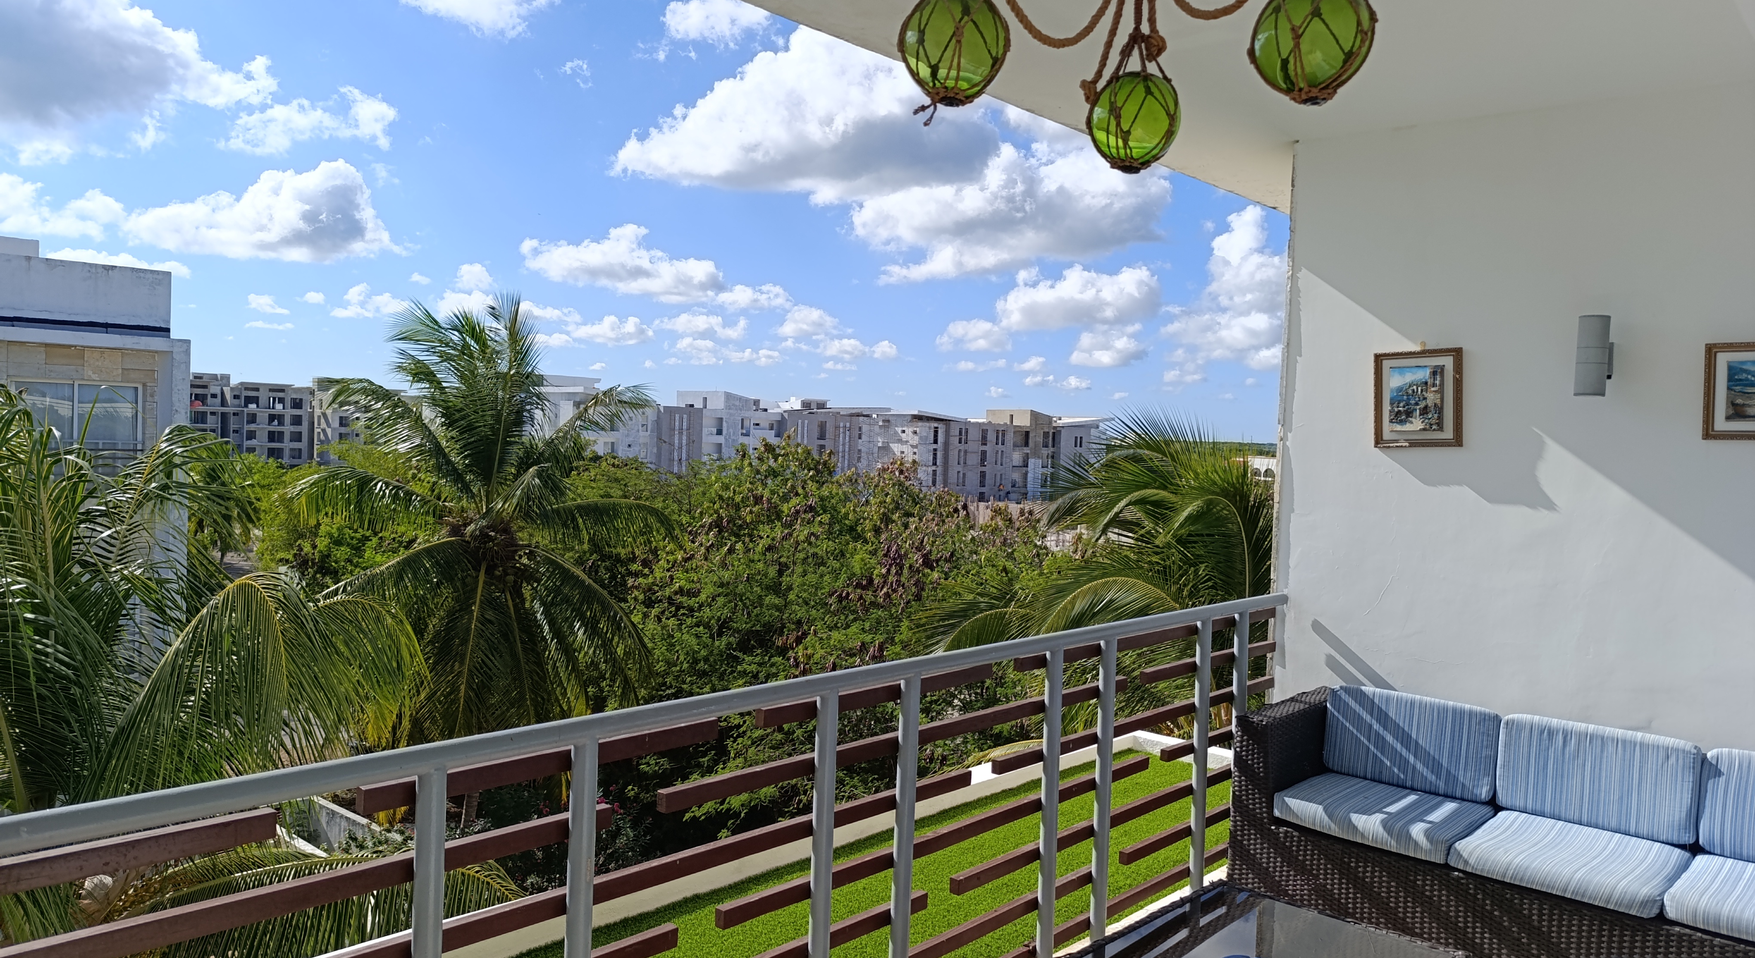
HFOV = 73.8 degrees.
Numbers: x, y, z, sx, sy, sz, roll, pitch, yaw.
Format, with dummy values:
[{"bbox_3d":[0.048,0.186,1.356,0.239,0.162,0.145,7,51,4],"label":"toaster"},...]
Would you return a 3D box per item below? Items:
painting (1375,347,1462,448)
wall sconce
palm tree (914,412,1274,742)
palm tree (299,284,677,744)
[{"bbox_3d":[1.865,-0.273,4.022,0.289,0.333,0.030,0,0,43],"label":"painting"},{"bbox_3d":[2.225,-0.381,3.628,0.090,0.244,0.120,4,3,43],"label":"wall sconce"},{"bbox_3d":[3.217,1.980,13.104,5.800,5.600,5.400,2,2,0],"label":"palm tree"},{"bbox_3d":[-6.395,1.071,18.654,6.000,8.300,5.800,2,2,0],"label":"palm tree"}]

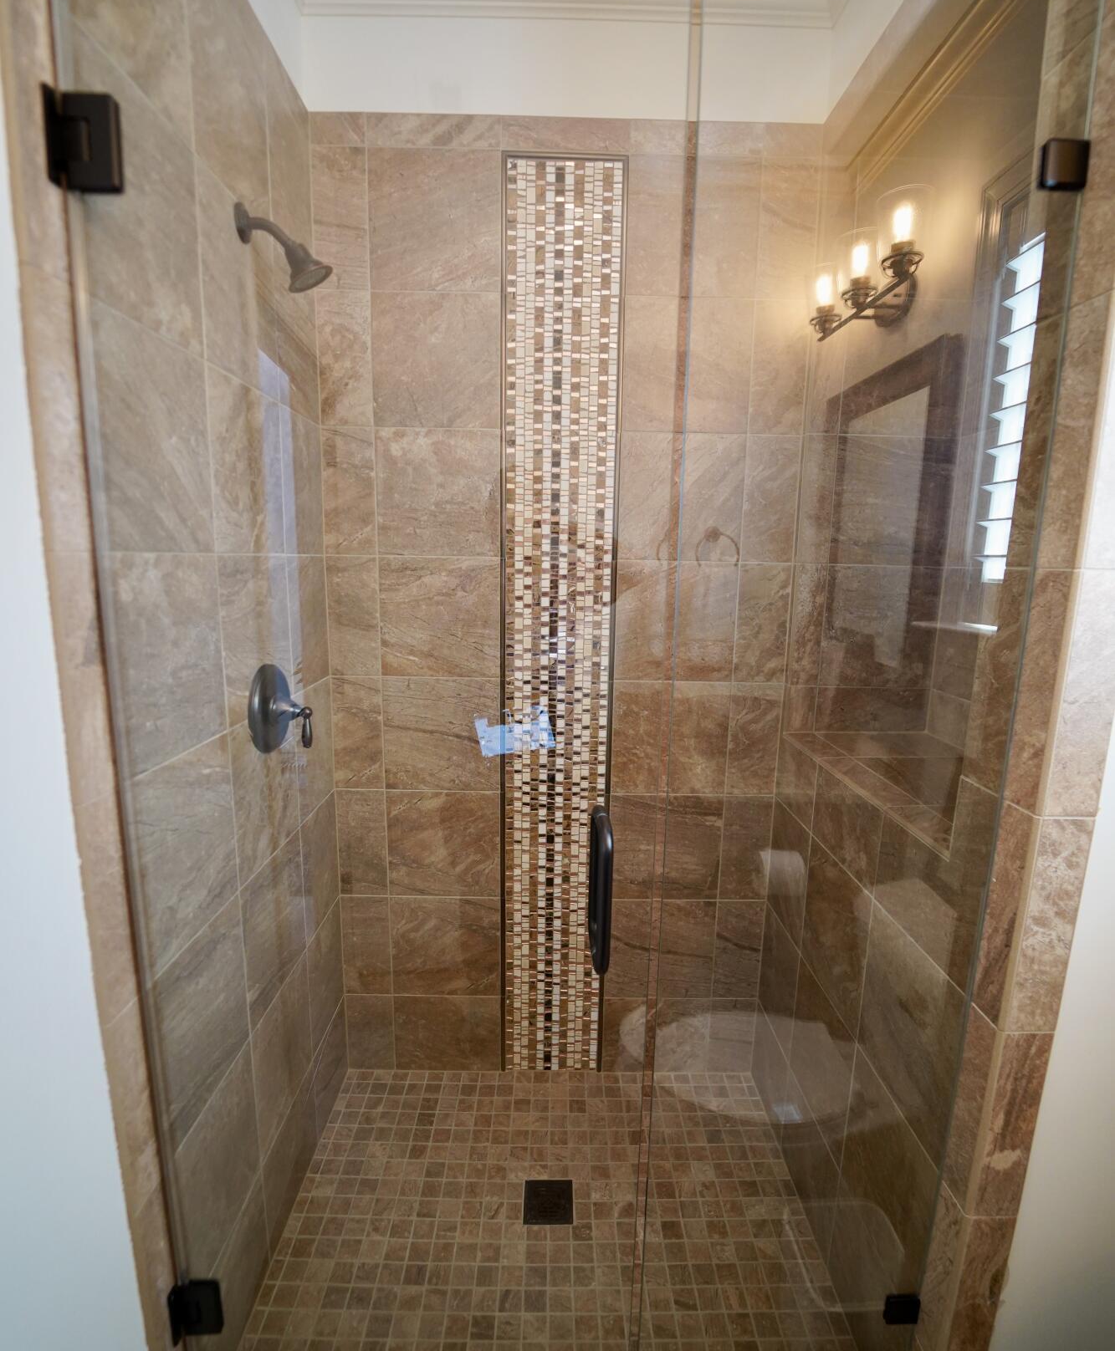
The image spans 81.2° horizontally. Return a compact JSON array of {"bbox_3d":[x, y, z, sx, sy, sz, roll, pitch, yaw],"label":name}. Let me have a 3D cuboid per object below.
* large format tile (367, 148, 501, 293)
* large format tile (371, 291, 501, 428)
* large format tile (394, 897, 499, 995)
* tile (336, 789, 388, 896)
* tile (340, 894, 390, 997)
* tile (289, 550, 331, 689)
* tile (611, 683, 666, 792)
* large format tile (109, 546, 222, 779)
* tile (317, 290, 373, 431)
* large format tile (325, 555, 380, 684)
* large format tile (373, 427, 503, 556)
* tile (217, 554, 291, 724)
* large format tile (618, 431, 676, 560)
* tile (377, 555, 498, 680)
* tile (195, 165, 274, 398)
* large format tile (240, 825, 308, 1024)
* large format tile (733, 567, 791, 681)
[{"bbox_3d":[-0.284,-1.053,1.517,0.304,0.304,0.020,1,10,0],"label":"large format tile"},{"bbox_3d":[-0.289,-0.753,1.567,0.307,0.305,0.012,1,10,0],"label":"large format tile"},{"bbox_3d":[-0.314,0.764,1.833,0.303,0.302,0.011,1,10,-1],"label":"large format tile"},{"bbox_3d":[-0.529,0.458,1.778,0.128,0.302,0.011,1,10,-1],"label":"tile"},{"bbox_3d":[-0.534,0.758,1.827,0.132,0.303,0.012,1,10,0],"label":"tile"},{"bbox_3d":[-0.594,-0.127,1.538,0.020,0.304,0.251,1,10,-1],"label":"tile"},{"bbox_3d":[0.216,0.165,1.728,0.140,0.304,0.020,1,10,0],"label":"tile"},{"bbox_3d":[-0.586,-0.032,0.991,0.020,0.304,0.267,1,10,-1],"label":"large format tile"},{"bbox_3d":[-0.509,-0.754,1.565,0.130,0.309,0.012,1,10,0],"label":"tile"},{"bbox_3d":[-0.522,-0.145,1.671,0.133,0.316,0.012,1,10,0],"label":"large format tile"},{"bbox_3d":[-0.294,-0.448,1.621,0.303,0.302,0.011,1,10,-1],"label":"large format tile"},{"bbox_3d":[-0.590,-0.080,1.269,0.020,0.304,0.290,1,10,-1],"label":"tile"},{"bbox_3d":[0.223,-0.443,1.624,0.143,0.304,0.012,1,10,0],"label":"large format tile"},{"bbox_3d":[-0.301,-0.146,1.672,0.308,0.304,0.012,1,10,0],"label":"tile"},{"bbox_3d":[-0.578,-0.687,1.170,0.011,0.302,0.292,1,10,-1],"label":"tile"},{"bbox_3d":[-0.598,0.517,1.382,0.012,0.304,0.292,1,10,0],"label":"large format tile"},{"bbox_3d":[0.527,-0.132,1.677,0.131,0.304,0.020,1,10,0],"label":"large format tile"}]

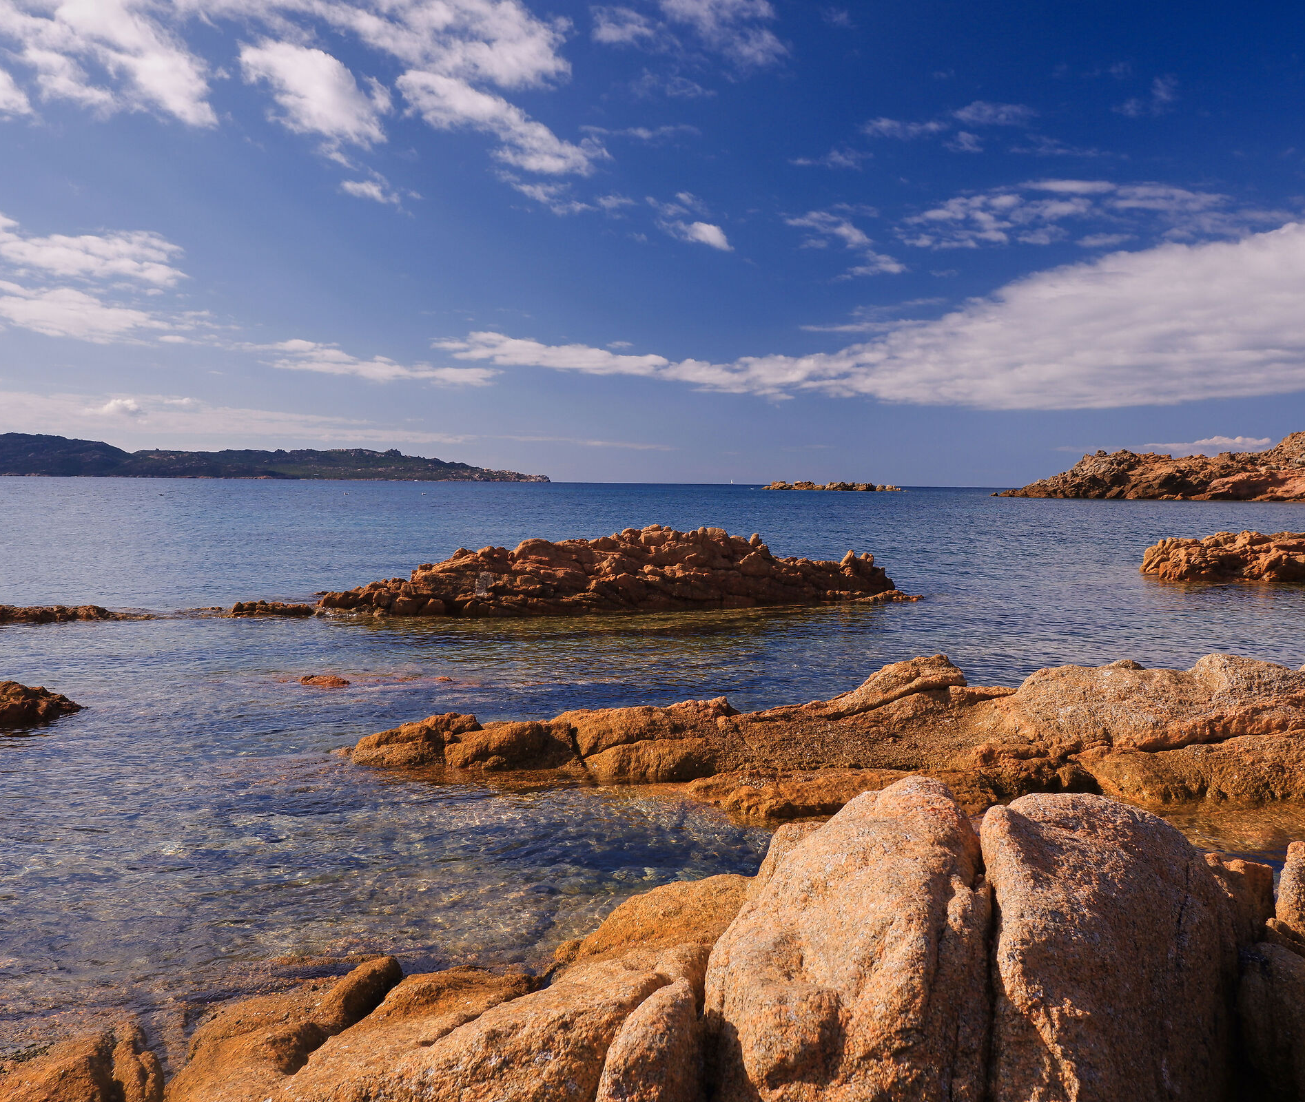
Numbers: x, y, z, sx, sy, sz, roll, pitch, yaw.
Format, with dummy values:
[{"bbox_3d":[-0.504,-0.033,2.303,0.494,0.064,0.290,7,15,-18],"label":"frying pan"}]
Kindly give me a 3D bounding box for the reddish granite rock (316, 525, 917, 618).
[{"bbox_3d":[-0.750,0.263,24.700,12.700,1.800,4.500,0,4,-13],"label":"reddish granite rock"}]

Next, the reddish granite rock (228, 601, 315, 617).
[{"bbox_3d":[-7.250,1.093,21.100,1.600,0.350,0.800,0,4,-10],"label":"reddish granite rock"}]

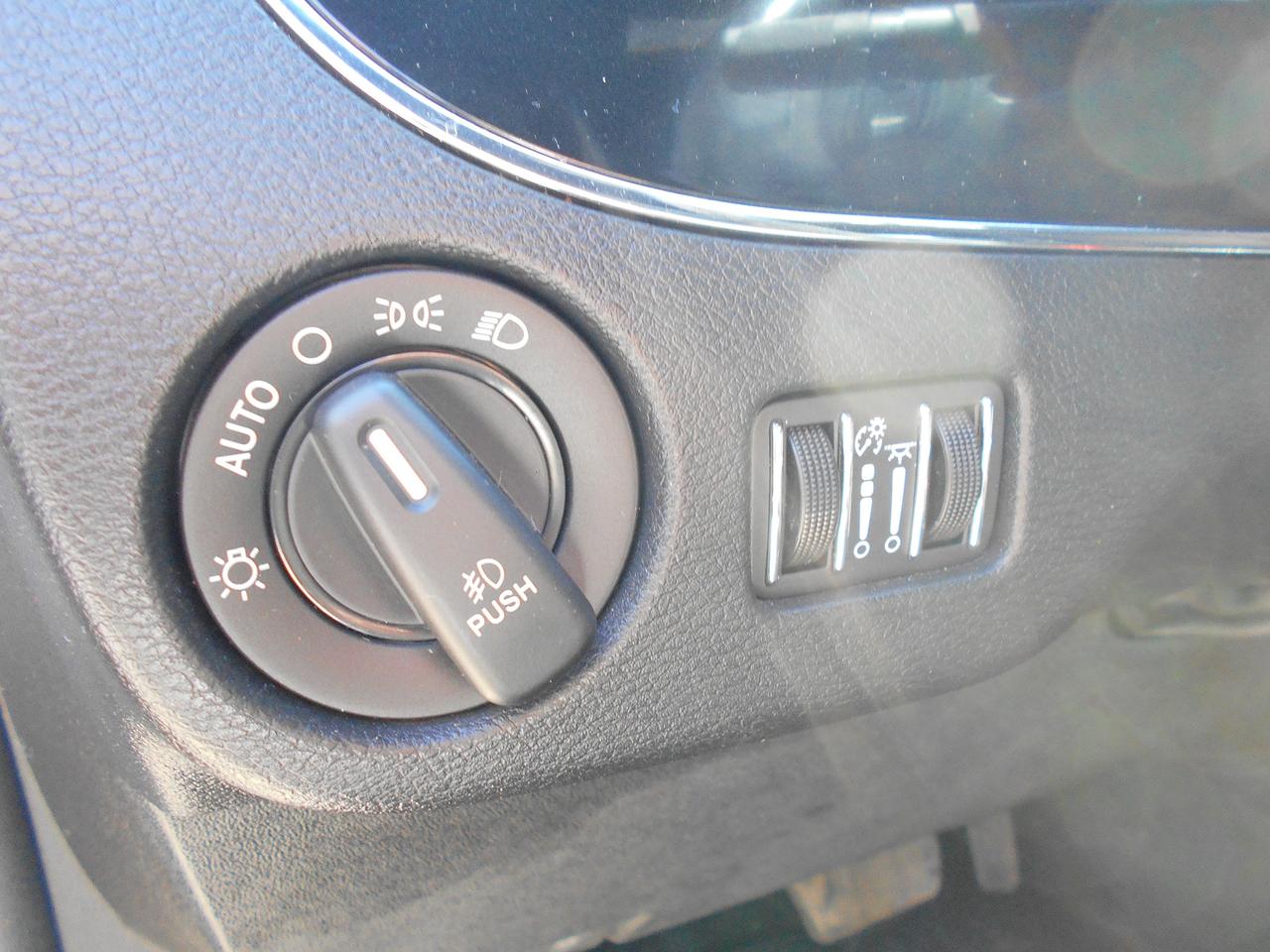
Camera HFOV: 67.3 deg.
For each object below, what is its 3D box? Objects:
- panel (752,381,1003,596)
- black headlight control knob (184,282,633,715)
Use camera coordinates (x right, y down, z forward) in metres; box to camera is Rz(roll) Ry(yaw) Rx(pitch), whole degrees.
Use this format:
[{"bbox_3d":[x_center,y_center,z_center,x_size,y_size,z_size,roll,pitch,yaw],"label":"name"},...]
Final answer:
[{"bbox_3d":[0.048,0.002,0.187,0.059,0.039,0.012,-7,14,-21],"label":"panel"},{"bbox_3d":[-0.030,0.005,0.147,0.072,0.072,0.022,-8,11,-22],"label":"black headlight control knob"}]

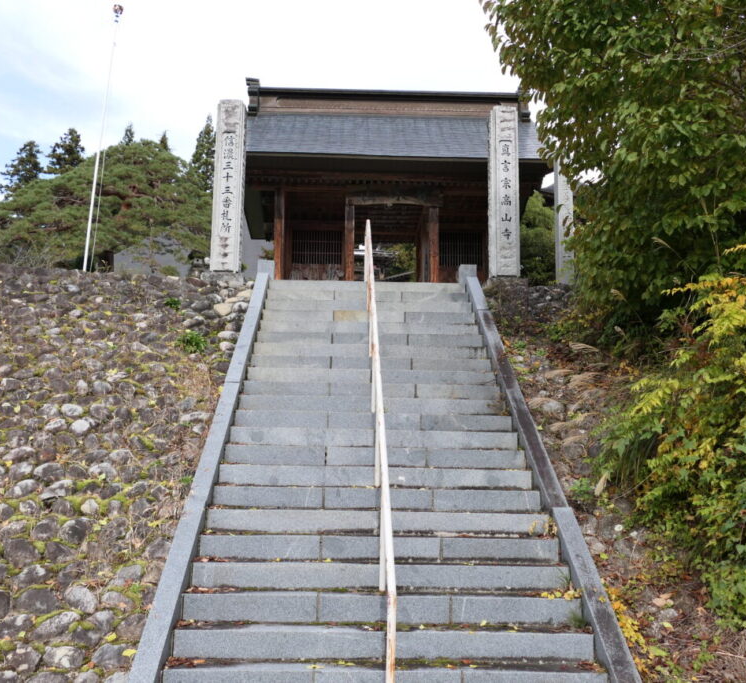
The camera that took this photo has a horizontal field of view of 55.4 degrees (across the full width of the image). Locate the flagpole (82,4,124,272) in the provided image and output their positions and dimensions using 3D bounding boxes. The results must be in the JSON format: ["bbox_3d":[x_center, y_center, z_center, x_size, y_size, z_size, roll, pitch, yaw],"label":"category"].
[{"bbox_3d":[-4.595,-3.366,12.022,0.200,5.138,0.200,1,-9,-2],"label":"flagpole"}]

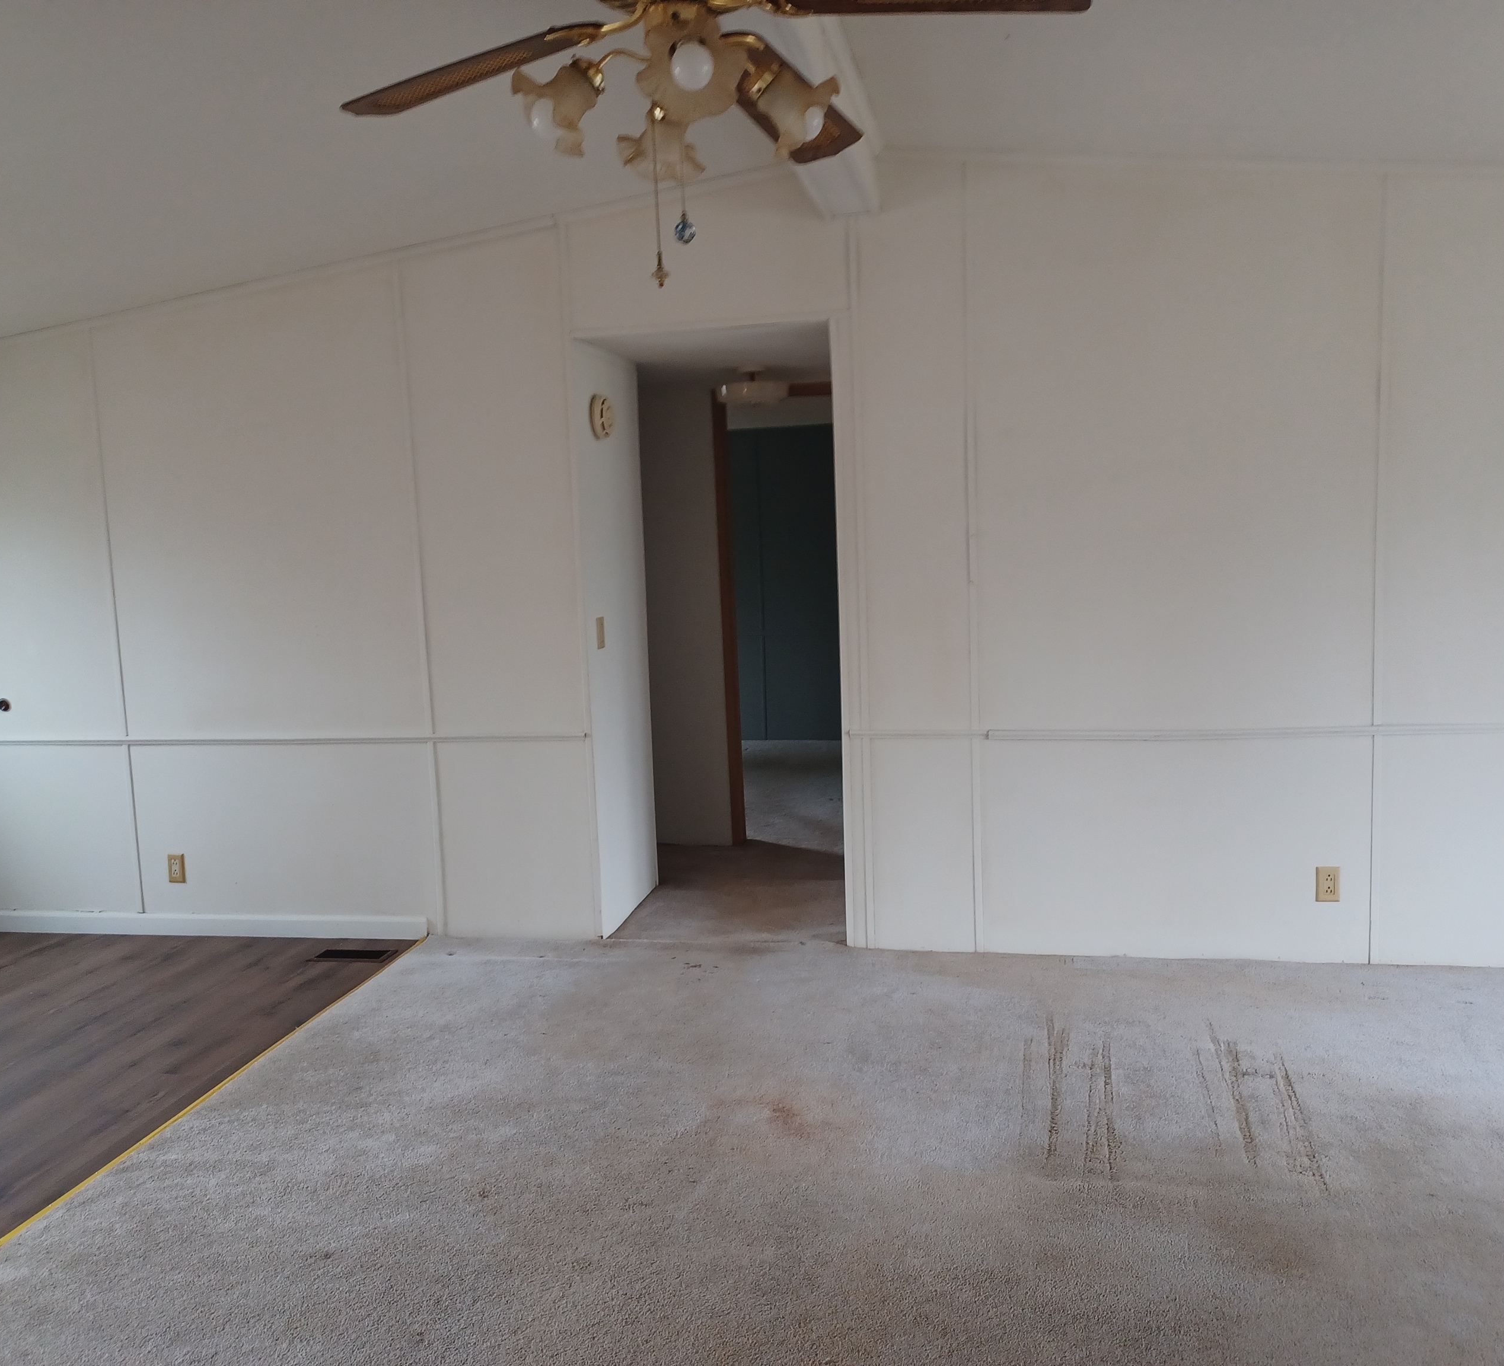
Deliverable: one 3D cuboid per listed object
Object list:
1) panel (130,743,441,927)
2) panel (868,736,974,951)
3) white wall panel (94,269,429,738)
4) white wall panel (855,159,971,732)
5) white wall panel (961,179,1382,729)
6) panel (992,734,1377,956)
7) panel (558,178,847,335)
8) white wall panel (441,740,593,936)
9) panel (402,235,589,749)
[{"bbox_3d":[-1.718,0.547,4.813,1.188,0.650,0.020,-1,7,11],"label":"panel"},{"bbox_3d":[0.565,0.540,4.368,0.340,0.715,0.020,-1,7,11],"label":"panel"},{"bbox_3d":[-1.763,-0.597,4.682,1.196,1.603,0.020,-1,7,11],"label":"white wall panel"},{"bbox_3d":[0.514,-0.740,4.221,0.345,1.807,0.020,-1,7,11],"label":"white wall panel"},{"bbox_3d":[1.288,-0.736,4.071,1.218,1.779,0.020,-1,7,11],"label":"white wall panel"},{"bbox_3d":[1.340,0.534,4.217,1.199,0.717,0.020,-1,7,11],"label":"panel"},{"bbox_3d":[-0.158,-1.385,4.274,0.945,0.466,0.020,-1,7,11],"label":"panel"},{"bbox_3d":[-0.840,0.554,4.643,0.563,0.715,0.020,-1,7,11],"label":"white wall panel"},{"bbox_3d":[-0.875,-0.655,4.502,0.584,1.685,0.020,-1,7,11],"label":"panel"}]

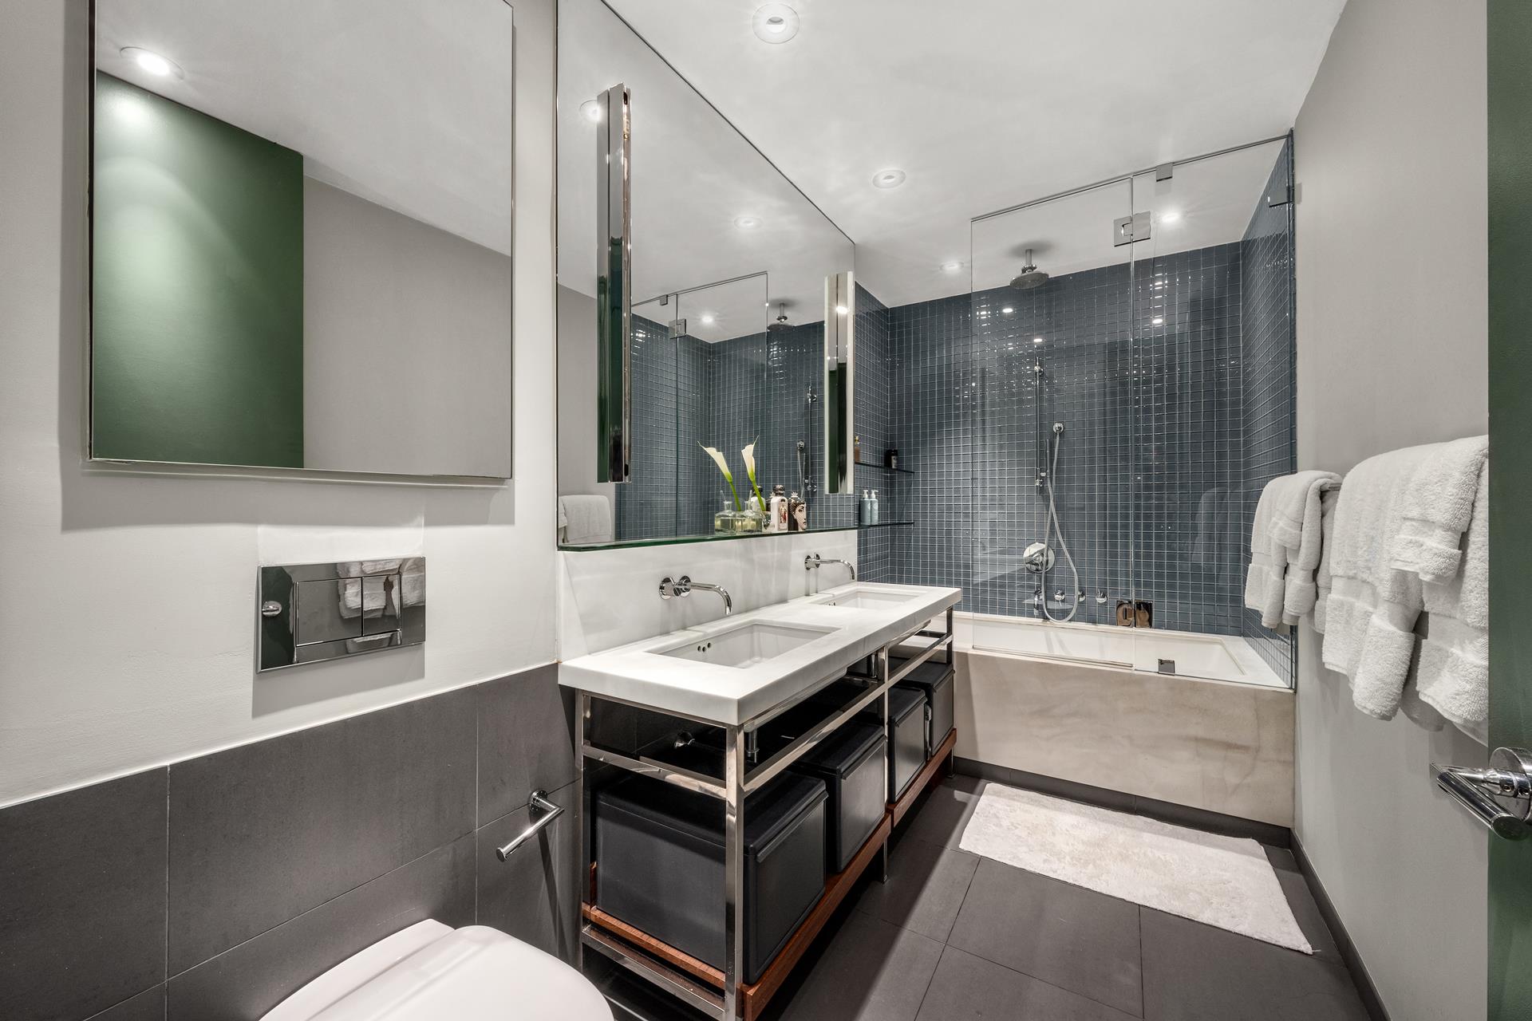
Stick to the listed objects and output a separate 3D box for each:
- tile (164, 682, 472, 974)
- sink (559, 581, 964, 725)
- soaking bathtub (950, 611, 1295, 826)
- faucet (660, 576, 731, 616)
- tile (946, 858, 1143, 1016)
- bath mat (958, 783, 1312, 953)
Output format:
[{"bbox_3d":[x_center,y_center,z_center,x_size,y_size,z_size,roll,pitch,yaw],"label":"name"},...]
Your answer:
[{"bbox_3d":[-0.711,0.498,1.019,0.010,0.289,0.457,0,0,31],"label":"tile"},{"bbox_3d":[0.200,0.382,2.018,0.503,0.049,1.790,0,0,31],"label":"sink"},{"bbox_3d":[1.312,0.865,2.943,1.787,0.498,1.021,0,0,31],"label":"soaking bathtub"},{"bbox_3d":[-0.189,0.245,1.703,0.167,0.109,0.155,0,0,31],"label":"faucet"},{"bbox_3d":[0.797,1.175,1.687,0.455,0.010,0.466,0,0,31],"label":"tile"},{"bbox_3d":[1.198,1.161,2.066,0.905,0.020,0.572,0,0,31],"label":"bath mat"}]

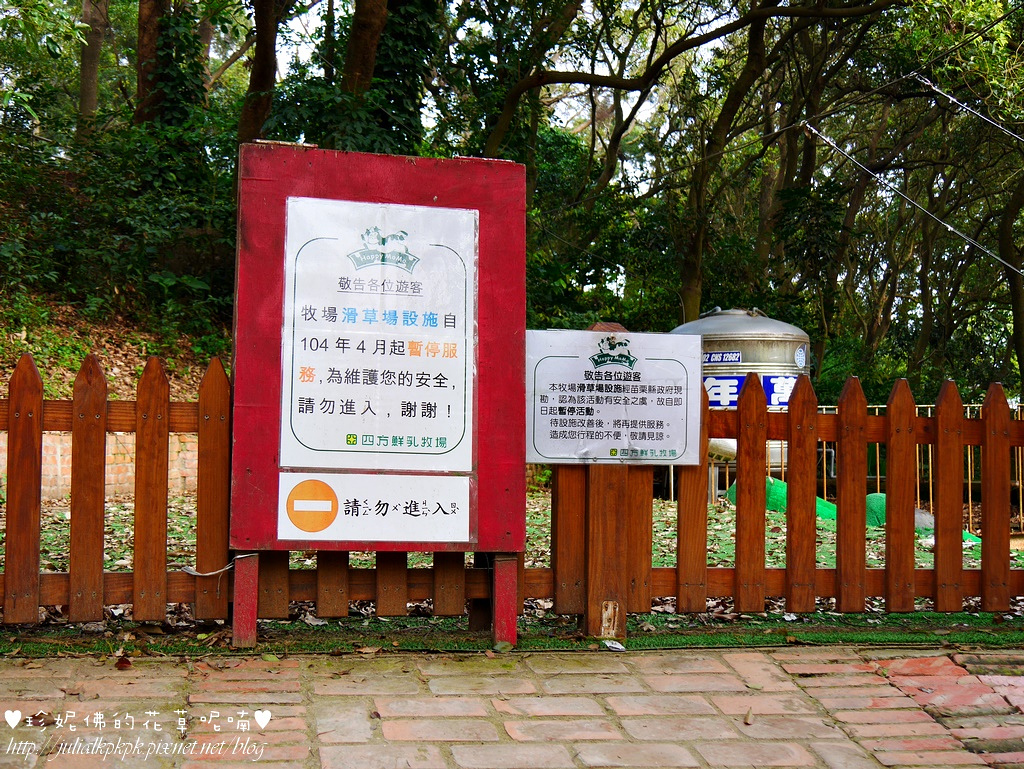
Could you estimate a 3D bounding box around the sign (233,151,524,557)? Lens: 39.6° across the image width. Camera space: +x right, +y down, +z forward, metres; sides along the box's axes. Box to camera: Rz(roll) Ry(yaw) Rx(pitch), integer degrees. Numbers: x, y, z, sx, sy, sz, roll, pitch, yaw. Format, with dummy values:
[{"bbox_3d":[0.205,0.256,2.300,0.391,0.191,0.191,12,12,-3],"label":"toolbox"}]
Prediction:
[{"bbox_3d":[-0.288,-0.074,3.162,0.648,0.890,0.055,2,-8,-14],"label":"sign"}]

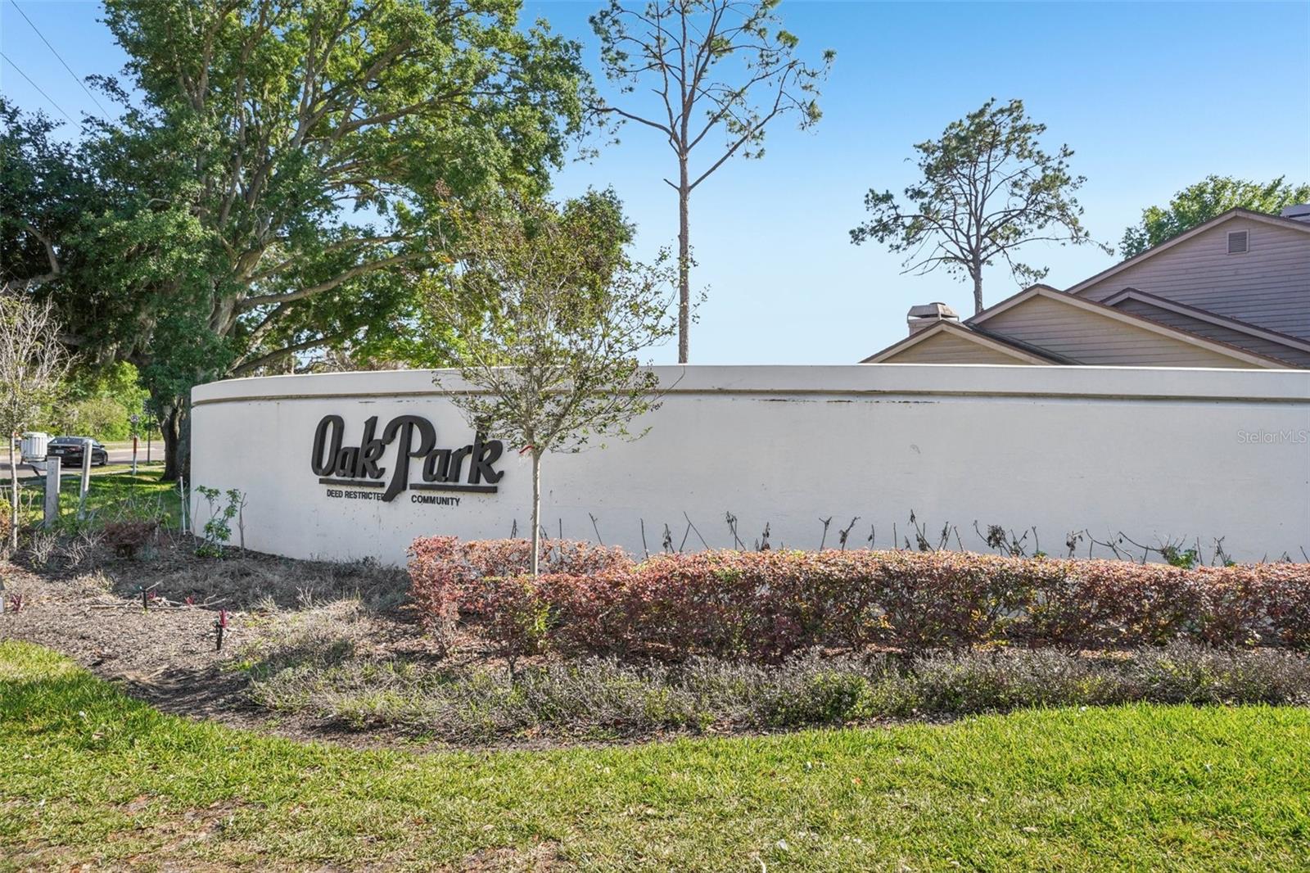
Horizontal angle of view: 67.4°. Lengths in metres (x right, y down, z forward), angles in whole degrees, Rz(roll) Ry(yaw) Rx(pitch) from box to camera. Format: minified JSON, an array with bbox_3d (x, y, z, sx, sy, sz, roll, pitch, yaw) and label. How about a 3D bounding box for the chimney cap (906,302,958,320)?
[{"bbox_3d":[7.510,-3.370,26.500,0.950,0.460,1.020,1,1,44],"label":"chimney cap"}]

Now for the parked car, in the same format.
[{"bbox_3d":[-28.700,0.760,48.800,1.840,1.470,4.850,1,0,-13],"label":"parked car"}]

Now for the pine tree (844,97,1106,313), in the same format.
[{"bbox_3d":[15.760,-7.400,48.000,12.200,18.200,11.800,1,0,0],"label":"pine tree"}]

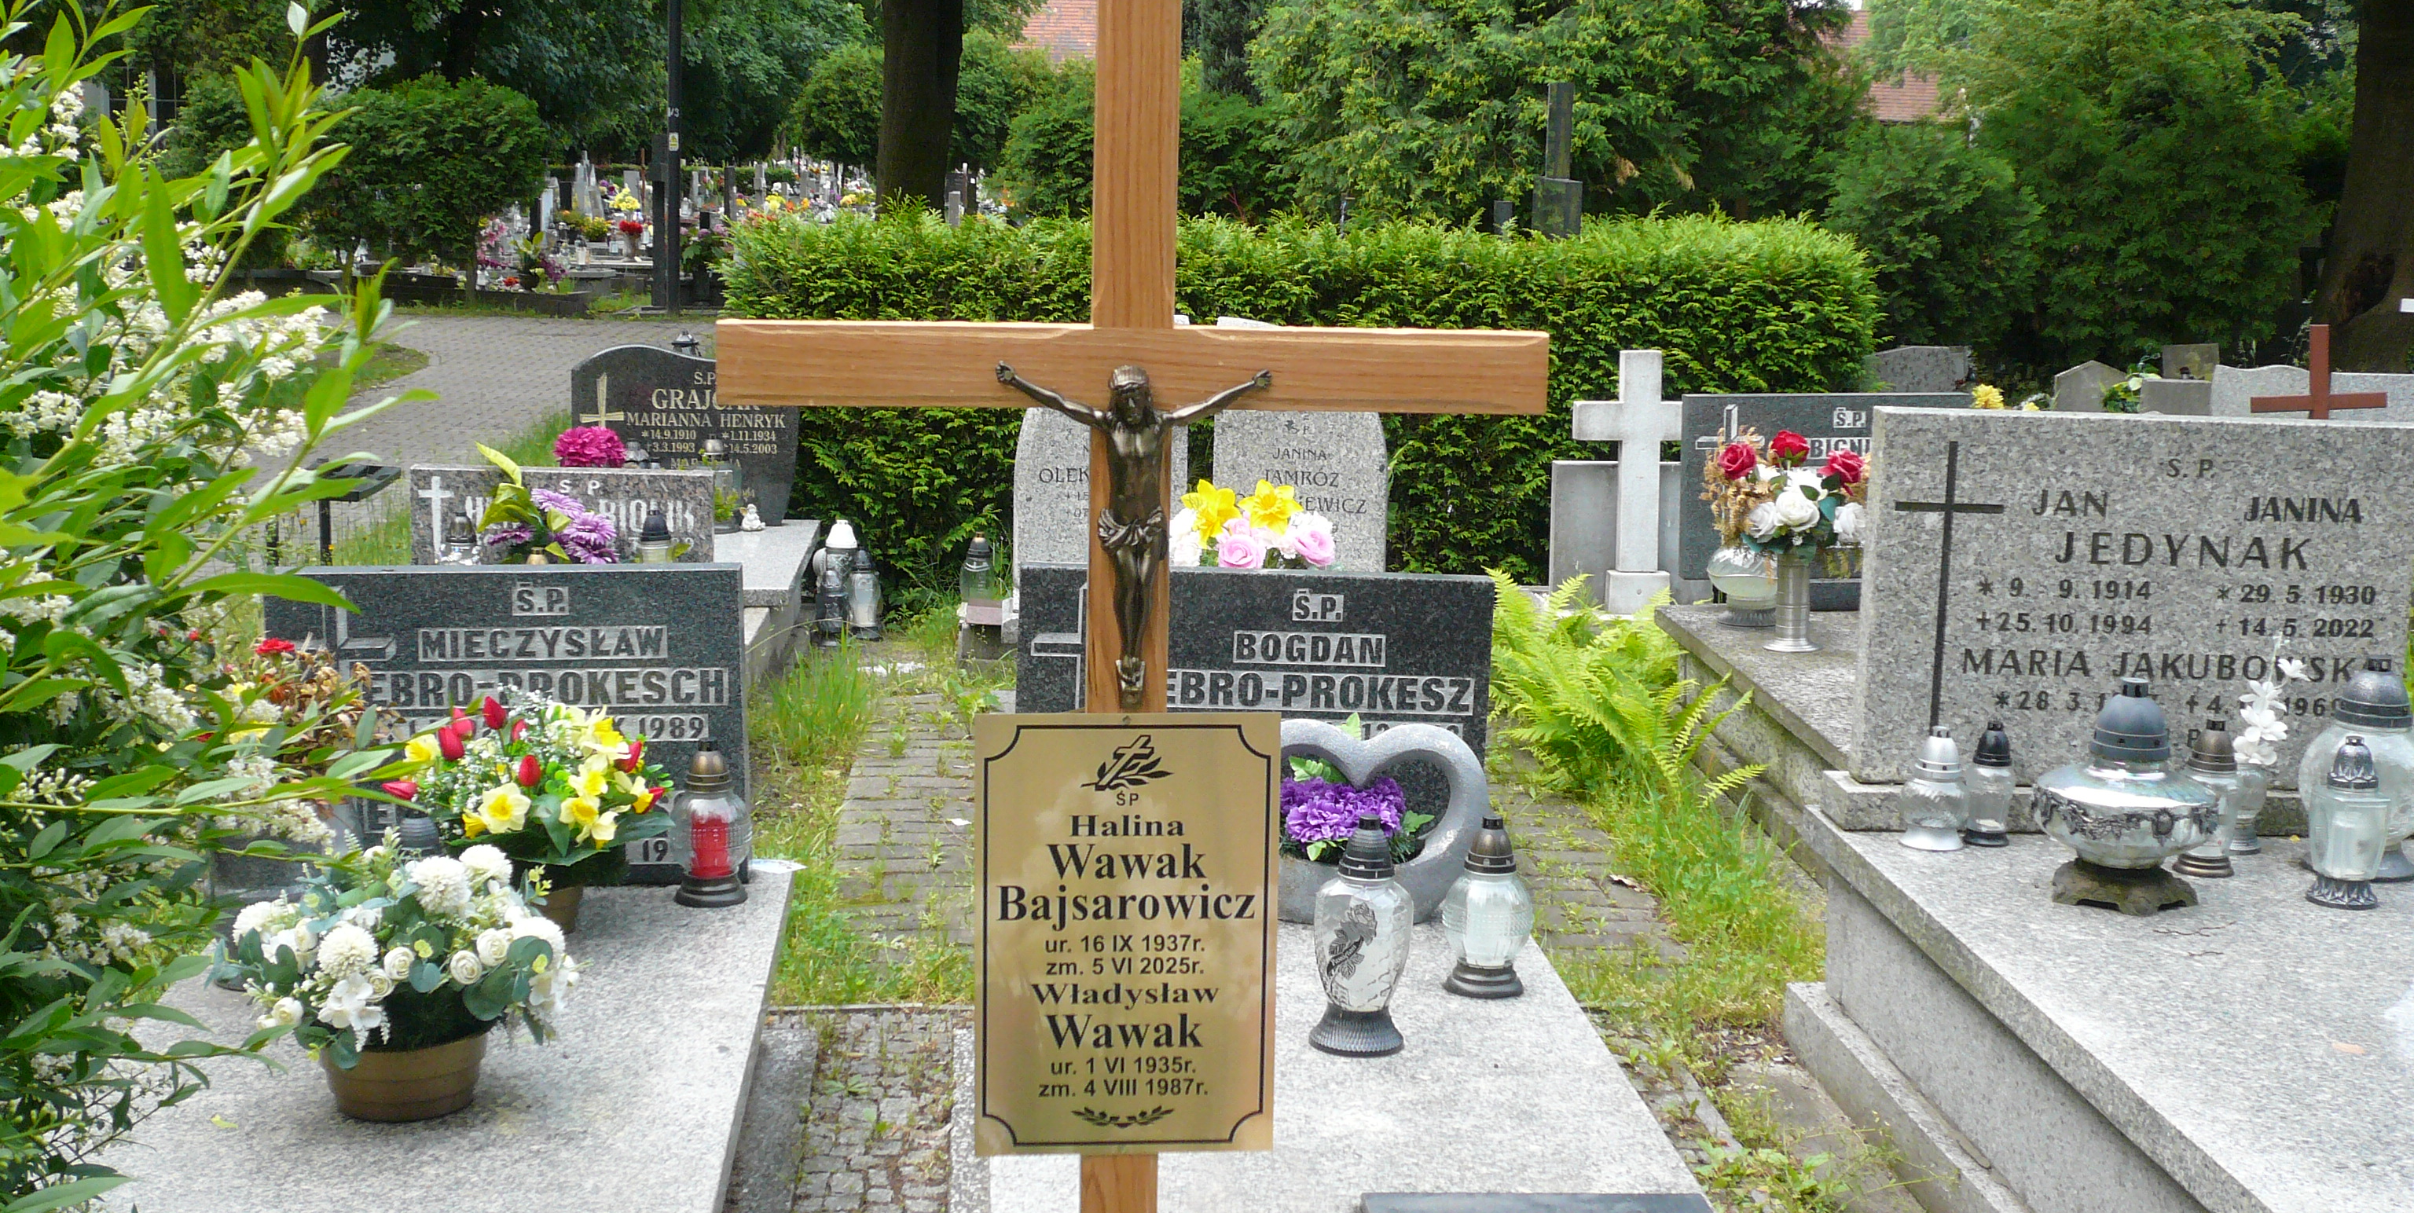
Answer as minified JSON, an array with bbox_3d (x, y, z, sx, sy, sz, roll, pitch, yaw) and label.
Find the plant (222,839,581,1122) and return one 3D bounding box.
[{"bbox_3d":[-1.007,0.455,3.676,0.430,0.345,0.390,1,10,-5],"label":"plant"}]

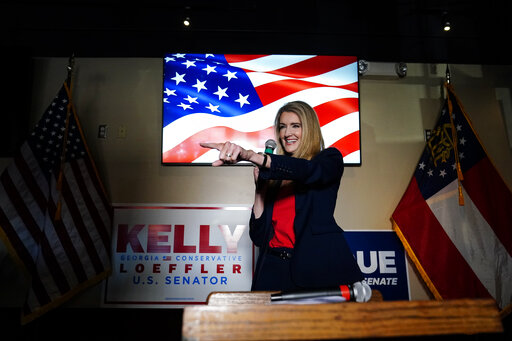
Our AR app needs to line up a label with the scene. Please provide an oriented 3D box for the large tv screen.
[{"bbox_3d":[0.054,-0.515,2.919,1.670,0.955,0.070,0,-5,-2],"label":"large tv screen"}]

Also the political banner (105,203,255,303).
[{"bbox_3d":[-0.597,0.682,2.755,1.220,0.815,0.020,0,-13,0],"label":"political banner"}]

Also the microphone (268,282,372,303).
[{"bbox_3d":[0.163,0.310,0.850,0.252,0.052,0.052,-3,-11,3],"label":"microphone"}]

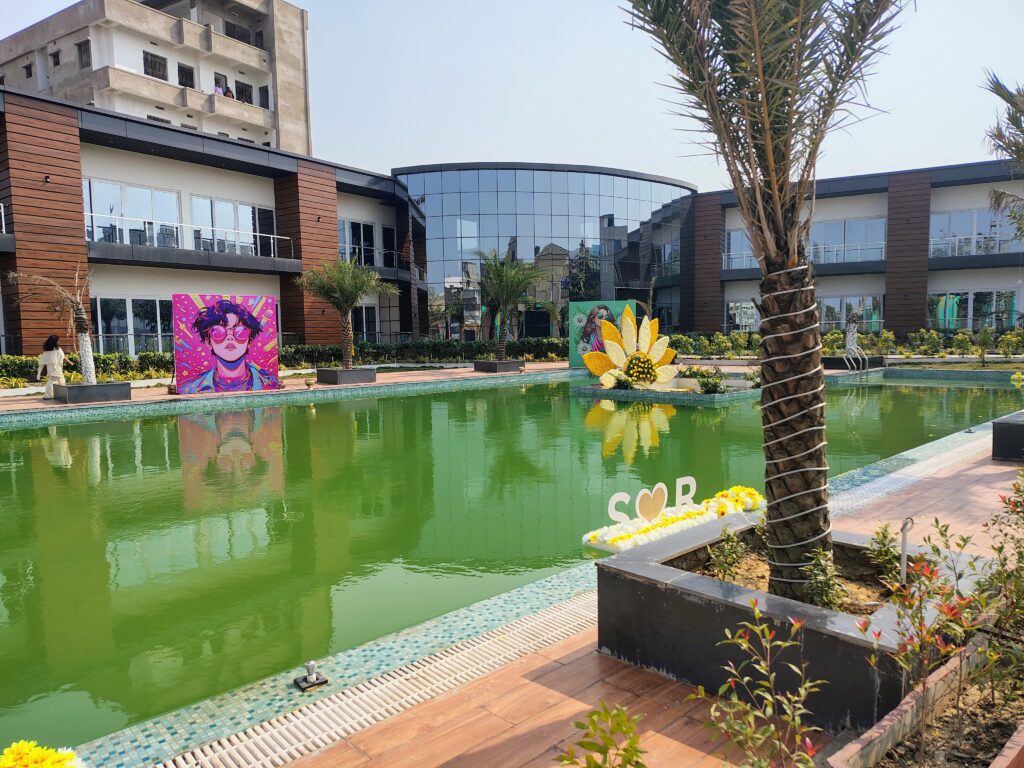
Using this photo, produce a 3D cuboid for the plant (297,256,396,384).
[{"bbox_3d":[-5.016,-1.869,21.343,2.700,3.620,2.700,-5,6,-43],"label":"plant"}]

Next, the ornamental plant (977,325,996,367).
[{"bbox_3d":[15.701,-1.263,23.534,0.620,1.400,0.620,2,5,34],"label":"ornamental plant"}]

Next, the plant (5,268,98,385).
[{"bbox_3d":[-10.258,-1.243,15.831,1.900,2.680,1.400,-5,6,-43],"label":"plant"}]

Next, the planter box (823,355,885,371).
[{"bbox_3d":[11.076,-0.650,23.046,1.273,0.404,1.273,-5,6,-43],"label":"planter box"}]

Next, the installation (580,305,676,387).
[{"bbox_3d":[3.401,-1.160,19.522,2.900,2.200,1.200,-4,5,-37],"label":"installation"}]

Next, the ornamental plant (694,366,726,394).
[{"bbox_3d":[4.534,-0.118,16.212,0.660,0.580,0.660,-5,6,-43],"label":"ornamental plant"}]

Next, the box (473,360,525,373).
[{"bbox_3d":[-0.437,-0.635,25.372,1.273,0.404,1.273,-5,6,-43],"label":"box"}]

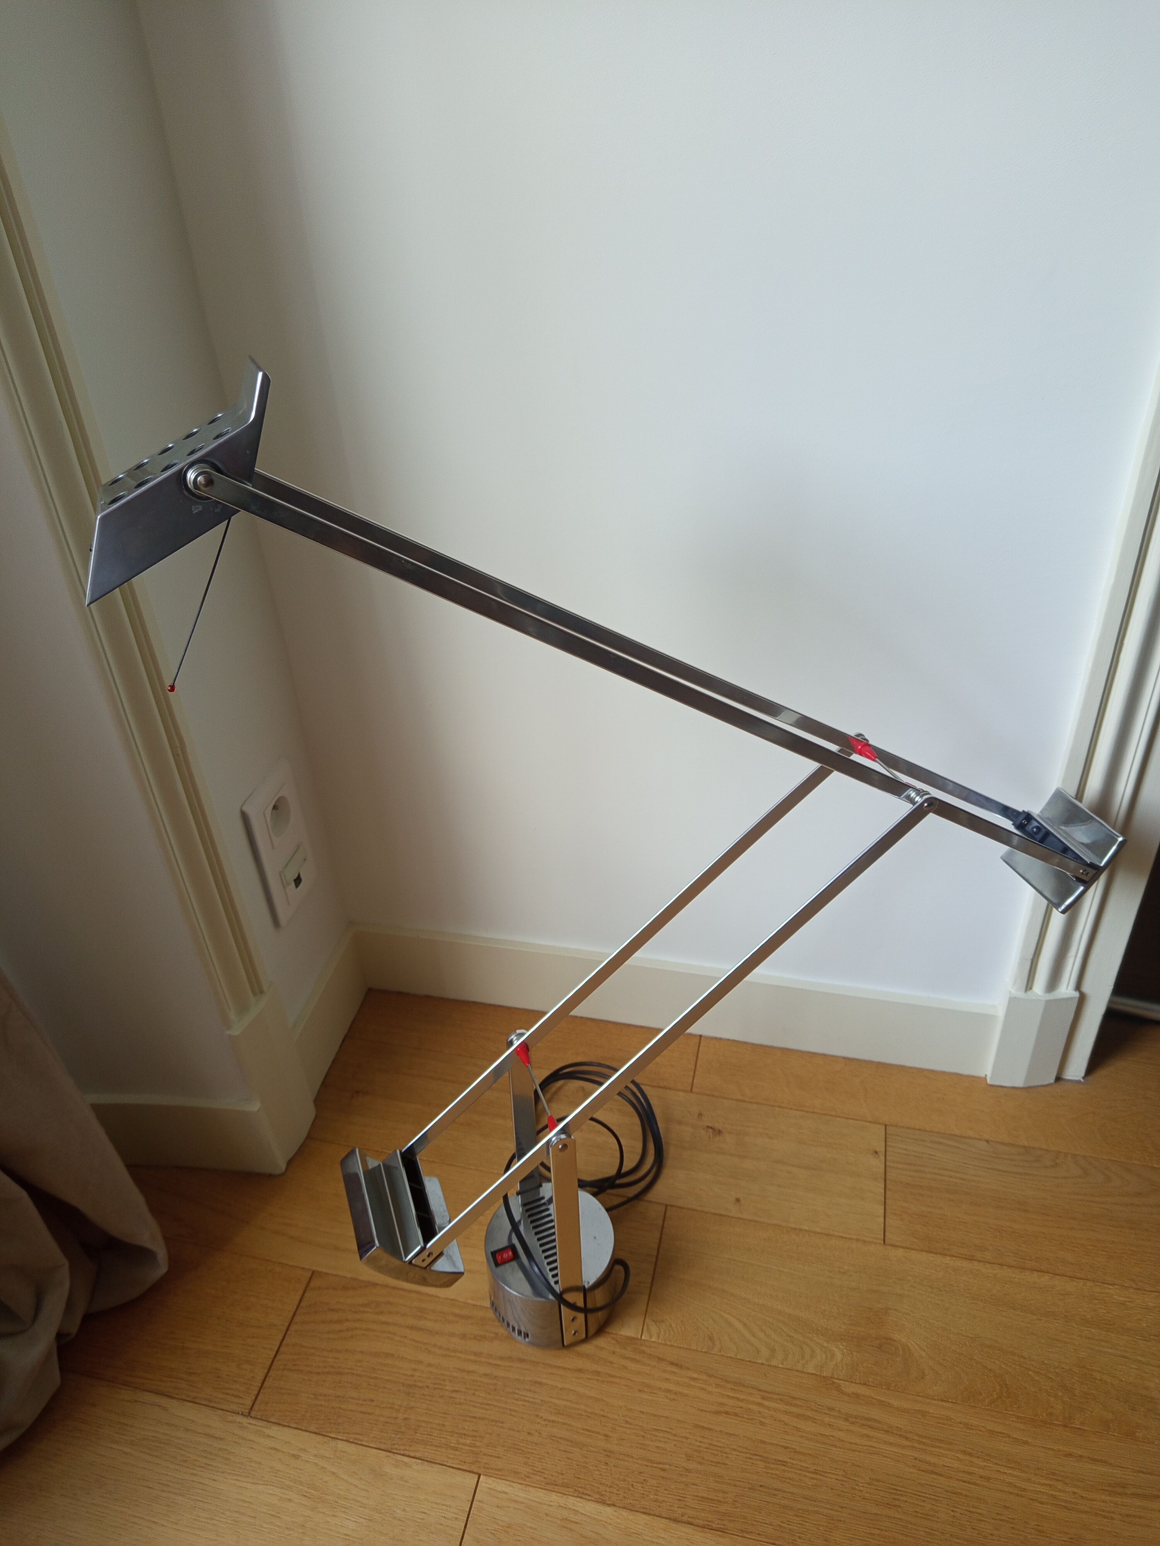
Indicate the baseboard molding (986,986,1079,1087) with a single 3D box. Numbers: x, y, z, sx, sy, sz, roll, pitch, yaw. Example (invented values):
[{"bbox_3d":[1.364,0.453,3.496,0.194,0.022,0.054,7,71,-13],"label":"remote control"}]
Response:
[{"bbox_3d":[0.458,0.268,1.083,0.071,0.129,0.025,5,35,13],"label":"baseboard molding"}]

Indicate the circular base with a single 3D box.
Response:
[{"bbox_3d":[-0.023,0.431,0.943,0.111,0.075,0.111,-3,34,2],"label":"circular base"}]

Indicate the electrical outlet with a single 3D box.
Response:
[{"bbox_3d":[-0.293,0.074,1.058,0.011,0.152,0.082,5,35,13],"label":"electrical outlet"}]

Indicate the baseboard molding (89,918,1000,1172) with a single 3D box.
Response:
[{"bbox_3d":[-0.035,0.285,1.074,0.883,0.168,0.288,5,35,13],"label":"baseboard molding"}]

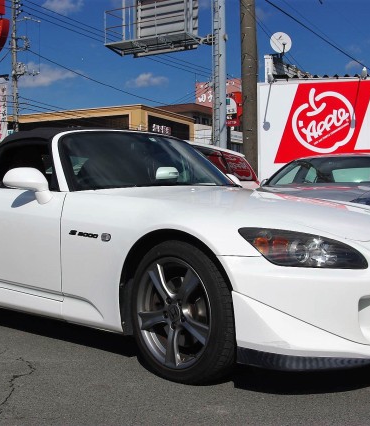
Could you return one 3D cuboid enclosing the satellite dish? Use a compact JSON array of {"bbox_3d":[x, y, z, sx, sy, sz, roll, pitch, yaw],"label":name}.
[{"bbox_3d":[2.035,-3.604,13.600,0.460,0.470,0.200,0,-14,-10],"label":"satellite dish"}]

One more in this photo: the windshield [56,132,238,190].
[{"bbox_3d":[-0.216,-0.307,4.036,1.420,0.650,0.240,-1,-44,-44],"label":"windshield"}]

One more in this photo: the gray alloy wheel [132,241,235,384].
[{"bbox_3d":[0.011,0.412,2.729,0.220,0.630,0.630,-1,0,-44],"label":"gray alloy wheel"}]

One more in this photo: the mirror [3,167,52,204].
[{"bbox_3d":[-0.842,-0.145,3.441,0.230,0.180,0.180,-1,0,-44],"label":"mirror"}]

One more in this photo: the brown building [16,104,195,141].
[{"bbox_3d":[-6.773,-2.833,45.168,13.300,7.200,6.900,-1,0,29],"label":"brown building"}]

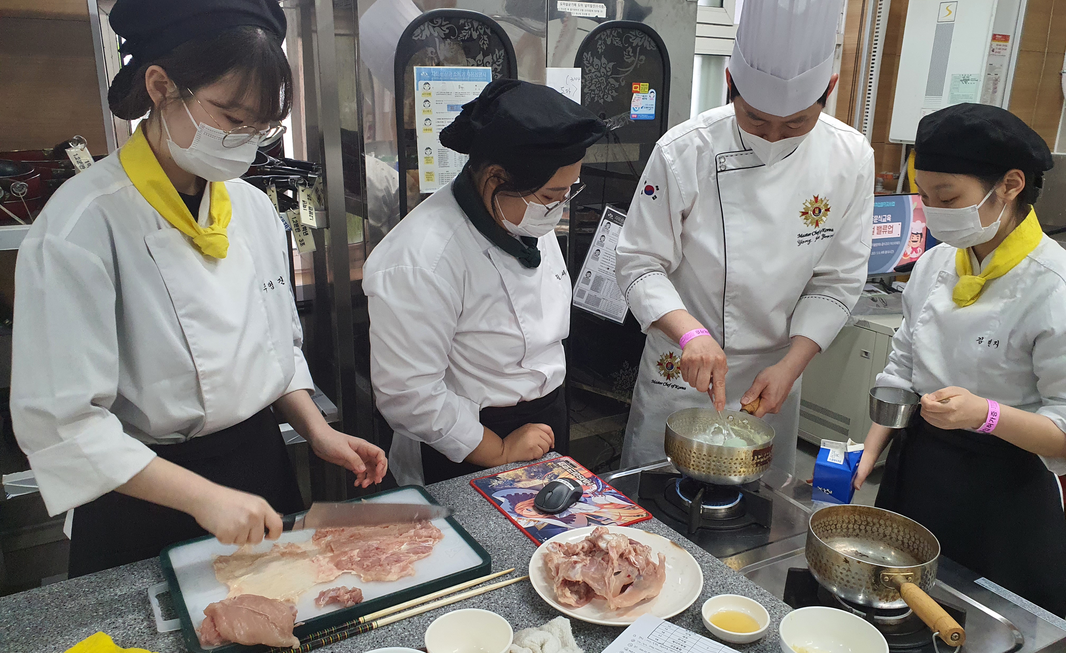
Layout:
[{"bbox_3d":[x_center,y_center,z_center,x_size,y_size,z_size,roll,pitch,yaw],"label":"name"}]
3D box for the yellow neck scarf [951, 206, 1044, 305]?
[{"bbox_3d":[0.854,-0.129,1.470,0.155,0.160,0.145,-5,18,-19],"label":"yellow neck scarf"}]

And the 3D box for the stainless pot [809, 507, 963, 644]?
[{"bbox_3d":[0.514,0.366,1.144,0.188,0.096,0.340,1,17,0],"label":"stainless pot"}]

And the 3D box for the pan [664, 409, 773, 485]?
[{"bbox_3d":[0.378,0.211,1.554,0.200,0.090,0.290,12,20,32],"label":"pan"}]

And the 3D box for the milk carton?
[{"bbox_3d":[0.623,0.289,1.640,0.070,0.116,0.070,11,19,30],"label":"milk carton"}]

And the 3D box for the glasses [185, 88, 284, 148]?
[{"bbox_3d":[-0.400,-0.300,1.050,0.048,0.135,0.138,-41,2,22],"label":"glasses"}]

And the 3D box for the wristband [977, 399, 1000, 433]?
[{"bbox_3d":[0.746,0.148,1.310,0.022,0.058,0.052,16,20,12],"label":"wristband"}]

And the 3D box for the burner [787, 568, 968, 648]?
[{"bbox_3d":[0.478,0.391,1.127,0.190,0.055,0.190,-8,20,-26],"label":"burner"}]

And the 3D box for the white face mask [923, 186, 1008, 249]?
[{"bbox_3d":[0.749,-0.193,1.430,0.115,0.105,0.140,-17,20,-7],"label":"white face mask"}]

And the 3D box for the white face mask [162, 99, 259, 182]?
[{"bbox_3d":[-0.412,-0.252,1.045,0.110,0.110,0.135,38,23,1],"label":"white face mask"}]

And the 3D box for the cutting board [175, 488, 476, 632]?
[{"bbox_3d":[-0.302,0.346,1.195,0.415,0.026,0.255,-9,20,-28],"label":"cutting board"}]

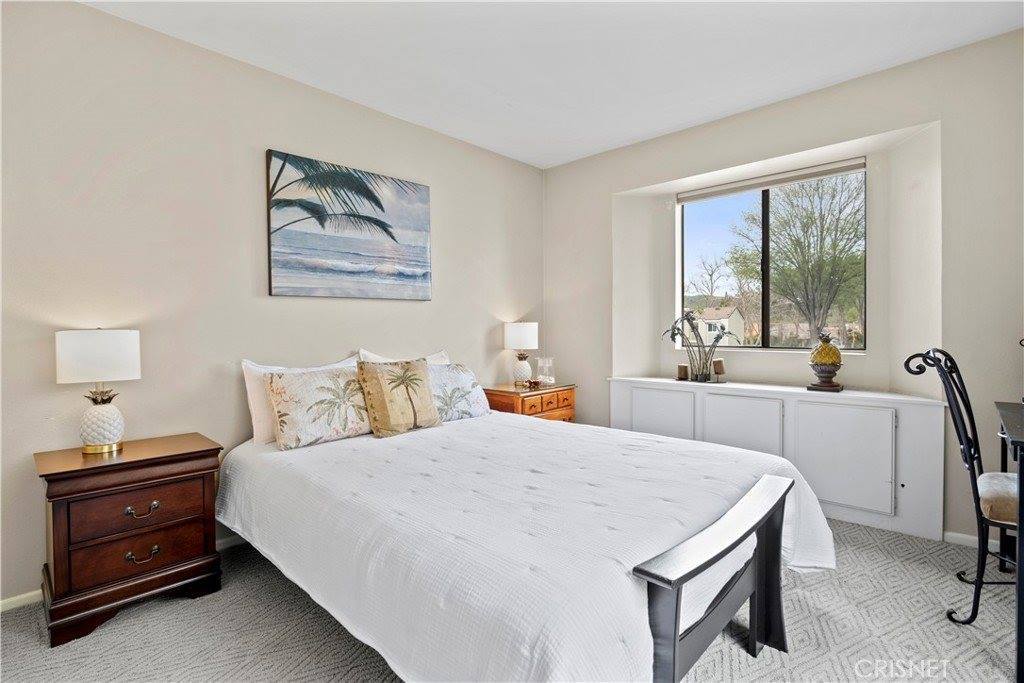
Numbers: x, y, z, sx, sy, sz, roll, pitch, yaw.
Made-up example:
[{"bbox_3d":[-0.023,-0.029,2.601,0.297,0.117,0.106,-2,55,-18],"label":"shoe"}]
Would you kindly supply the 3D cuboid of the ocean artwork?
[{"bbox_3d":[-0.920,-0.641,2.745,0.040,0.770,1.005,1,3,44],"label":"ocean artwork"}]

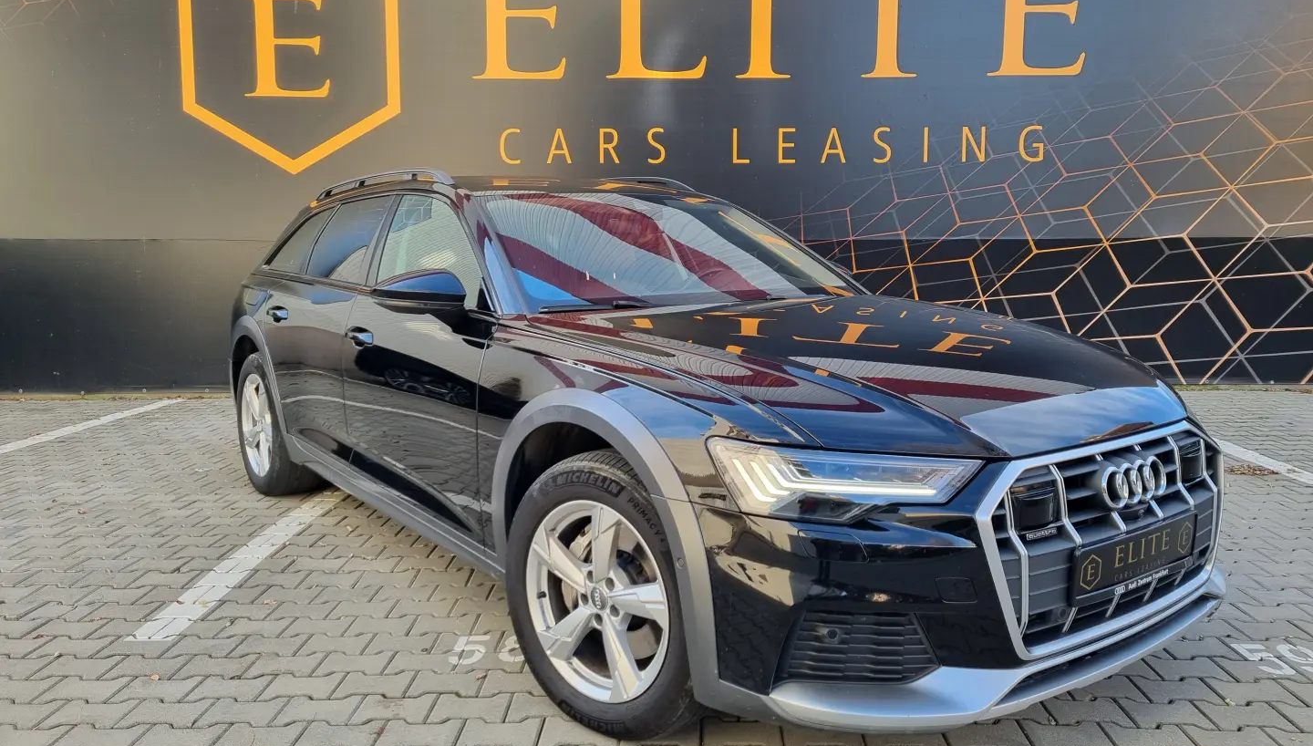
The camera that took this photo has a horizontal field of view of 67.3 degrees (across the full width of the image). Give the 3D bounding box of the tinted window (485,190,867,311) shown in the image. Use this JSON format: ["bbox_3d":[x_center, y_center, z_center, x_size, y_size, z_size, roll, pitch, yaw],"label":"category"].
[{"bbox_3d":[0.057,-0.450,3.526,1.450,0.130,0.760,-5,41,-37],"label":"tinted window"}]

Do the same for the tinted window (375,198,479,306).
[{"bbox_3d":[-0.778,-0.436,3.393,0.070,0.448,0.990,28,-11,-36],"label":"tinted window"}]

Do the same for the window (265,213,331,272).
[{"bbox_3d":[-1.680,-0.625,4.622,0.070,0.326,0.640,28,-11,-36],"label":"window"}]

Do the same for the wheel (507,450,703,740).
[{"bbox_3d":[-0.072,0.542,2.447,0.700,0.700,0.230,7,10,42],"label":"wheel"}]

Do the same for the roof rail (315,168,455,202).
[{"bbox_3d":[-1.201,-0.799,4.212,0.060,0.090,1.540,-5,9,-37],"label":"roof rail"}]

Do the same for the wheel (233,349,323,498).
[{"bbox_3d":[-1.823,0.241,4.770,0.230,0.700,0.700,-5,9,-37],"label":"wheel"}]

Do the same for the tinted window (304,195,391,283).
[{"bbox_3d":[-1.270,-0.545,4.059,0.070,0.399,0.840,28,-11,-36],"label":"tinted window"}]

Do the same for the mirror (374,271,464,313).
[{"bbox_3d":[-0.704,-0.244,2.970,0.260,0.150,0.190,-5,9,-37],"label":"mirror"}]

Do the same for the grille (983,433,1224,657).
[{"bbox_3d":[1.077,0.354,2.259,1.060,0.410,0.170,-5,9,-37],"label":"grille"}]

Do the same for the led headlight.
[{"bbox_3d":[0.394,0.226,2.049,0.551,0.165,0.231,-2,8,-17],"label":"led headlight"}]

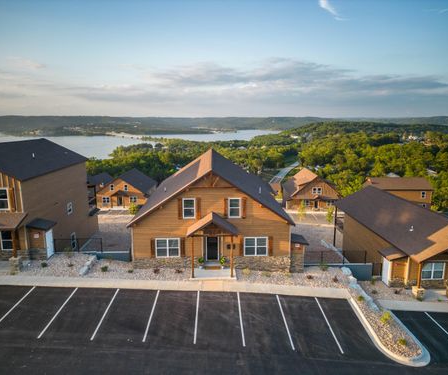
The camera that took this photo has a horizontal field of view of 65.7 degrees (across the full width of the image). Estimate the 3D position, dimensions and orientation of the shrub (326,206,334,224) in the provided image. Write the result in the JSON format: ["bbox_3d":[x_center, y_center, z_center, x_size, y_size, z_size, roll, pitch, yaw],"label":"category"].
[{"bbox_3d":[21.600,5.614,70.162,1.700,3.500,1.700,0,12,-1],"label":"shrub"}]

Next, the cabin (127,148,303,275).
[{"bbox_3d":[-0.450,1.356,33.600,14.200,8.300,16.000,0,12,-1],"label":"cabin"}]

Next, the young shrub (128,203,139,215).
[{"bbox_3d":[-20.100,4.808,77.146,2.200,2.800,2.200,0,12,-1],"label":"young shrub"}]

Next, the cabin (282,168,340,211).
[{"bbox_3d":[20.800,-0.028,86.040,13.300,8.300,15.600,0,12,-1],"label":"cabin"}]

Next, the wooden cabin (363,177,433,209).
[{"bbox_3d":[42.600,1.754,88.255,15.500,8.500,9.500,0,12,-1],"label":"wooden cabin"}]

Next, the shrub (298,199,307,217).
[{"bbox_3d":[16.400,4.945,72.372,1.750,4.000,1.750,0,12,-1],"label":"shrub"}]

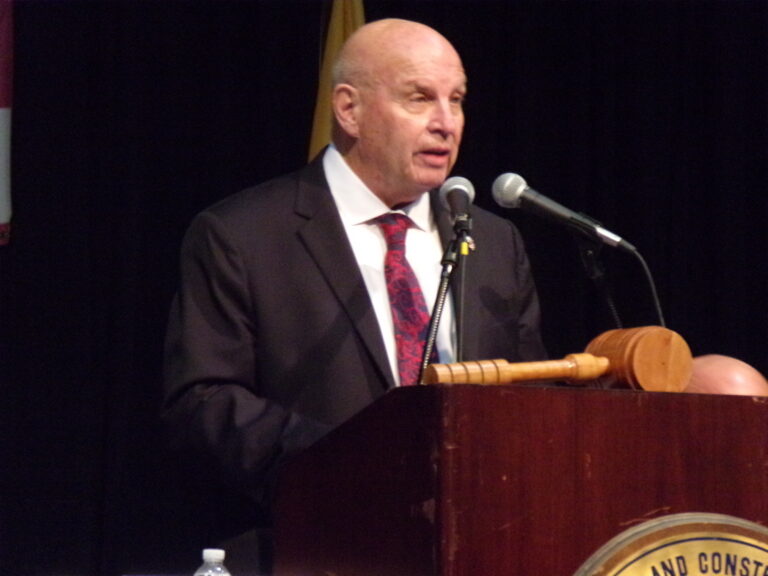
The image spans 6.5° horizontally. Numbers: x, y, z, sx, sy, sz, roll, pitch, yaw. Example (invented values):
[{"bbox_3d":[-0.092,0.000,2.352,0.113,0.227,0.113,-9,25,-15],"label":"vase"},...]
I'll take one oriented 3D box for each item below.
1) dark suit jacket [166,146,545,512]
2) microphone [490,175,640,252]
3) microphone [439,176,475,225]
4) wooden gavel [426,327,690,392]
[{"bbox_3d":[-0.035,0.164,9.750,0.560,0.730,0.380,2,-4,-32],"label":"dark suit jacket"},{"bbox_3d":[0.236,-0.111,9.500,0.185,0.051,0.051,22,2,16],"label":"microphone"},{"bbox_3d":[0.105,-0.114,9.490,0.051,0.051,0.180,0,16,-3],"label":"microphone"},{"bbox_3d":[0.221,0.106,9.100,0.385,0.098,0.122,-2,-2,-33],"label":"wooden gavel"}]

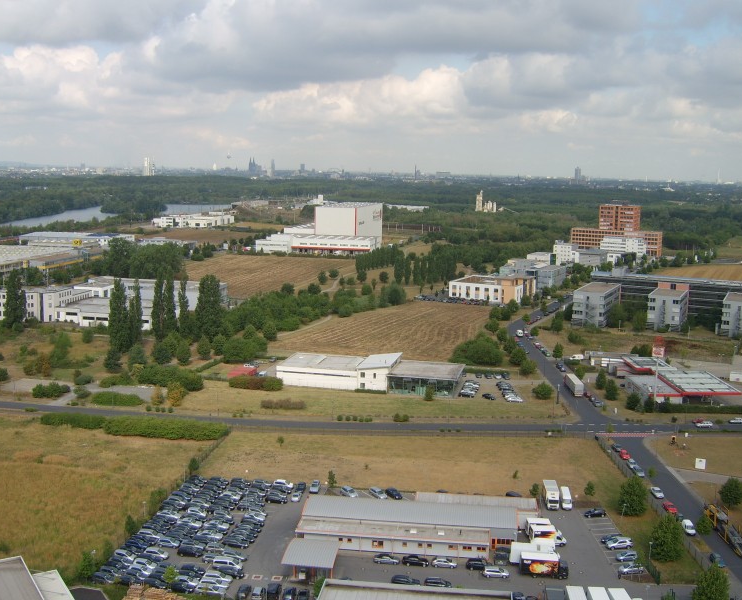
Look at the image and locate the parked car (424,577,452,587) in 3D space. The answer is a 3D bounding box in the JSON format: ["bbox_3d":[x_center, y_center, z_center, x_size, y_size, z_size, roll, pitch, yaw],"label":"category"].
[{"bbox_3d":[10.852,45.475,116.241,4.400,1.500,1.800,2,10,6],"label":"parked car"}]

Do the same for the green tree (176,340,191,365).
[{"bbox_3d":[-64.746,18.277,248.042,5.190,8.030,5.190,1,10,0],"label":"green tree"}]

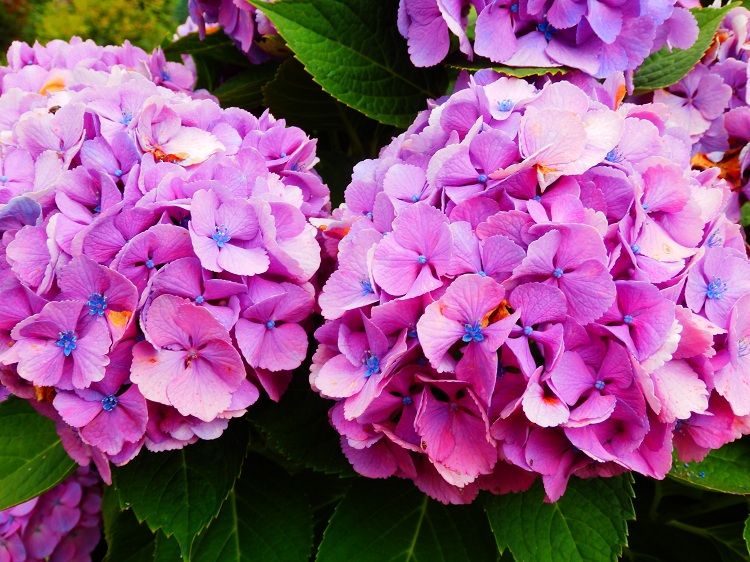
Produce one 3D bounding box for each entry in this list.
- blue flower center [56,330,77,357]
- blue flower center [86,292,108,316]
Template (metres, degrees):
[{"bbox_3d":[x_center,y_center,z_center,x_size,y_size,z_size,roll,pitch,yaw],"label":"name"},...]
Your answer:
[{"bbox_3d":[-0.129,0.026,0.335,0.008,0.011,0.007,-10,-14,-21],"label":"blue flower center"},{"bbox_3d":[-0.116,0.010,0.335,0.009,0.010,0.007,-10,-4,-21],"label":"blue flower center"}]

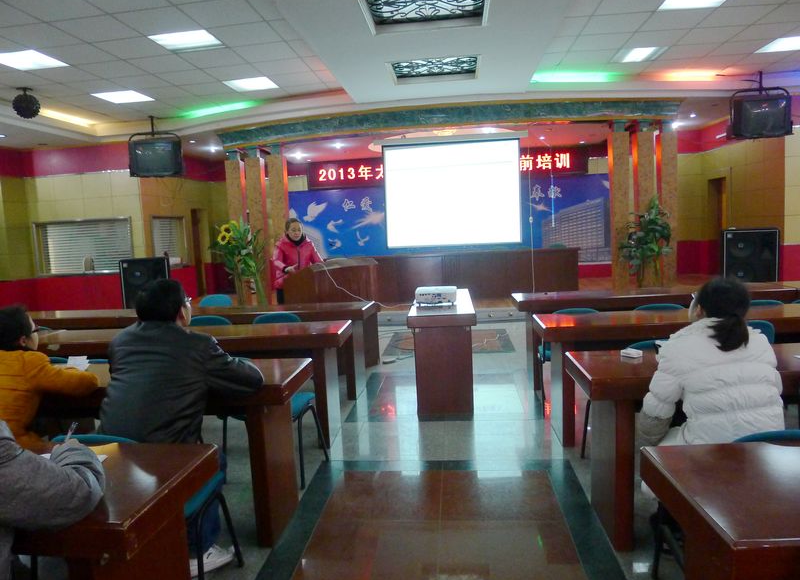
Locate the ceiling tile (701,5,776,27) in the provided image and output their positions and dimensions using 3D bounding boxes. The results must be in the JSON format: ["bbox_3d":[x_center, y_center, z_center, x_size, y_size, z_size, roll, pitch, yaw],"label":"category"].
[{"bbox_3d":[3.465,-2.814,5.716,0.600,0.020,0.590,-2,6,6],"label":"ceiling tile"}]

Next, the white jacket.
[{"bbox_3d":[1.103,0.343,1.932,0.500,0.570,0.400,-3,7,3],"label":"white jacket"}]

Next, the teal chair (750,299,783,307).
[{"bbox_3d":[2.591,0.434,4.203,0.460,0.780,0.520,-2,7,6],"label":"teal chair"}]

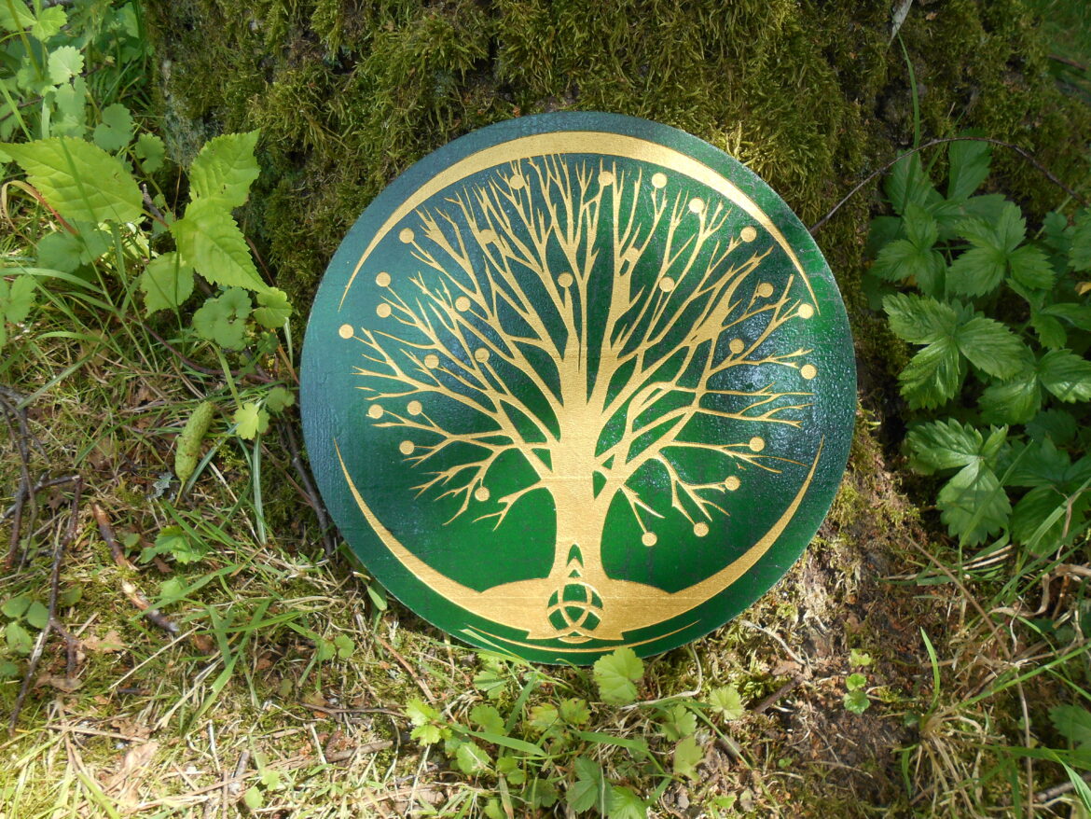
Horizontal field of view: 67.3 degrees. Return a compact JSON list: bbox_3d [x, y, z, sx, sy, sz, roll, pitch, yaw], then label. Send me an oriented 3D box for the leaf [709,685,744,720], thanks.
[{"bbox_3d":[0.096,0.156,0.435,0.019,0.005,0.019,7,57,13],"label":"leaf"}]

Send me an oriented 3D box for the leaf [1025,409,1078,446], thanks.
[{"bbox_3d":[0.360,0.013,0.585,0.030,0.008,0.033,13,57,20],"label":"leaf"}]

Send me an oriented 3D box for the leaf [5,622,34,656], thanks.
[{"bbox_3d":[-0.301,0.132,0.470,0.011,0.004,0.025,-27,53,-31],"label":"leaf"}]

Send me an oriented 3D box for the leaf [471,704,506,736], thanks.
[{"bbox_3d":[-0.029,0.159,0.420,0.018,0.005,0.017,26,58,15],"label":"leaf"}]

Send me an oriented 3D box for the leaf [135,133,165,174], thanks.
[{"bbox_3d":[-0.352,-0.228,0.730,0.025,0.009,0.042,1,75,-17],"label":"leaf"}]

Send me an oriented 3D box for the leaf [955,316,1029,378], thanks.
[{"bbox_3d":[0.290,-0.039,0.529,0.039,0.012,0.046,-43,62,-15],"label":"leaf"}]

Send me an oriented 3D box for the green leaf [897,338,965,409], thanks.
[{"bbox_3d":[0.244,-0.023,0.515,0.031,0.013,0.057,31,75,20],"label":"green leaf"}]

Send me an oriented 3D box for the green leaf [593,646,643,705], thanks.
[{"bbox_3d":[0.038,0.137,0.422,0.026,0.005,0.030,-6,62,1],"label":"green leaf"}]

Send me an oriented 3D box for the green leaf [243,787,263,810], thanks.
[{"bbox_3d":[-0.143,0.190,0.400,0.009,0.003,0.012,-13,57,-21],"label":"green leaf"}]

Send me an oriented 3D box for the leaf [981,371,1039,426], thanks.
[{"bbox_3d":[0.272,-0.006,0.480,0.036,0.009,0.031,-31,56,-16],"label":"leaf"}]

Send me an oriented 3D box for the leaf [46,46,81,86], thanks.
[{"bbox_3d":[-0.388,-0.279,0.660,0.032,0.006,0.031,-39,80,-20],"label":"leaf"}]

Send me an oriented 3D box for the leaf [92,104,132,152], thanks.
[{"bbox_3d":[-0.402,-0.262,0.760,0.043,0.012,0.045,41,67,-4],"label":"leaf"}]

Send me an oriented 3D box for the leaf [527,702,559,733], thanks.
[{"bbox_3d":[-0.001,0.146,0.388,0.015,0.004,0.017,6,60,4],"label":"leaf"}]

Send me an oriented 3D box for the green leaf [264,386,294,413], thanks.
[{"bbox_3d":[-0.174,-0.006,0.535,0.020,0.004,0.020,-39,82,-23],"label":"green leaf"}]

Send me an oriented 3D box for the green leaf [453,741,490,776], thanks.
[{"bbox_3d":[-0.036,0.171,0.402,0.017,0.003,0.016,36,59,22],"label":"green leaf"}]

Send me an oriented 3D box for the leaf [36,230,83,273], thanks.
[{"bbox_3d":[-0.389,-0.126,0.655,0.035,0.010,0.038,-34,85,-27],"label":"leaf"}]

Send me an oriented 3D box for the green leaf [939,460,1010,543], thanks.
[{"bbox_3d":[0.233,0.050,0.445,0.038,0.009,0.046,3,67,8],"label":"green leaf"}]

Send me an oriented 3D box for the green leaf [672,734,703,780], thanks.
[{"bbox_3d":[0.072,0.176,0.415,0.015,0.005,0.020,3,53,2],"label":"green leaf"}]

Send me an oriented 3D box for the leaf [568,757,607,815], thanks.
[{"bbox_3d":[0.019,0.163,0.355,0.017,0.005,0.027,8,60,5],"label":"leaf"}]

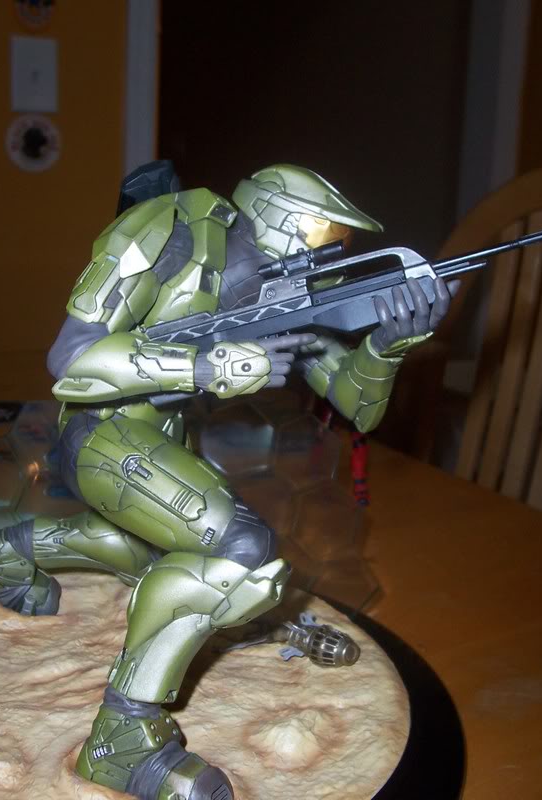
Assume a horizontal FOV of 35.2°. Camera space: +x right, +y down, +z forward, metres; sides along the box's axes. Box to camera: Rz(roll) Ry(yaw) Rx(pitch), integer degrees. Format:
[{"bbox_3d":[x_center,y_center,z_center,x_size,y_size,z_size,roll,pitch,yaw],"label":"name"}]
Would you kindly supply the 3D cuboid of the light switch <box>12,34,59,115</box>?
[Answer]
[{"bbox_3d":[-0.381,-0.522,1.372,0.071,0.115,0.018,0,11,-14],"label":"light switch"}]

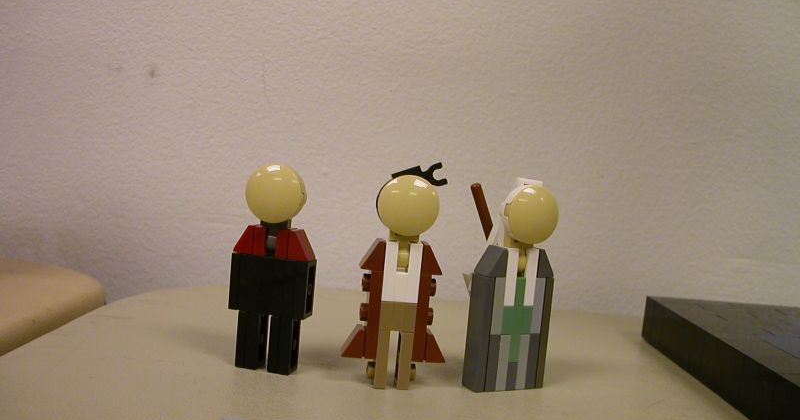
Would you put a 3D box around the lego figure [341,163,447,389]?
[{"bbox_3d":[0.000,0.018,0.230,0.029,0.061,0.014,4,5,-7],"label":"lego figure"}]

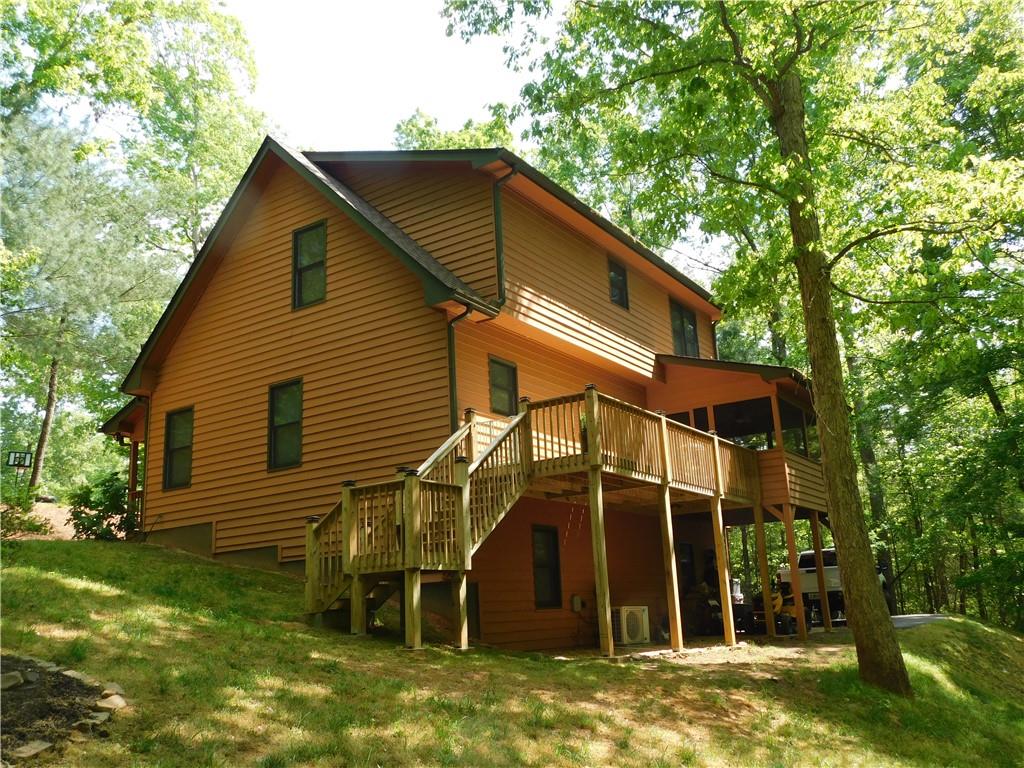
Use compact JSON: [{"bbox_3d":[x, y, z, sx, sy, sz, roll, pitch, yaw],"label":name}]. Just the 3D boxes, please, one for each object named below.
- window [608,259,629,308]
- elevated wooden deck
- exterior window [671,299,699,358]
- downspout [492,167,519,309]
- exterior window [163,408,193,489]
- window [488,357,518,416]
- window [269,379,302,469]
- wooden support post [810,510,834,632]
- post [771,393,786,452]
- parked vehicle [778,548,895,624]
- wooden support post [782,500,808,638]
[{"bbox_3d":[2.343,-2.186,19.410,0.100,1.094,0.884,-12,-17,32],"label":"window"},{"bbox_3d":[1.277,2.613,15.268,3.039,3.978,10.188,-12,-17,32],"label":"elevated wooden deck"},{"bbox_3d":[4.355,-1.242,22.260,0.100,1.569,1.657,-12,-17,32],"label":"exterior window"},{"bbox_3d":[-0.035,-2.544,15.364,0.442,2.475,0.122,-12,-17,32],"label":"downspout"},{"bbox_3d":[-6.730,1.311,17.915,0.893,1.635,0.100,-12,-17,32],"label":"exterior window"},{"bbox_3d":[-0.134,0.049,15.696,0.100,1.022,0.884,-12,-17,32],"label":"window"},{"bbox_3d":[-4.161,0.758,16.285,0.890,1.646,0.100,-12,-17,32],"label":"window"},{"bbox_3d":[6.866,4.126,19.768,0.145,2.619,0.145,-12,-17,32],"label":"wooden support post"},{"bbox_3d":[5.683,0.816,19.030,0.145,1.293,0.145,-12,-17,32],"label":"post"},{"bbox_3d":[9.300,5.810,25.479,2.050,1.980,5.900,-10,-16,26],"label":"parked vehicle"},{"bbox_3d":[5.835,3.825,18.246,0.145,2.702,0.145,-12,-17,32],"label":"wooden support post"}]

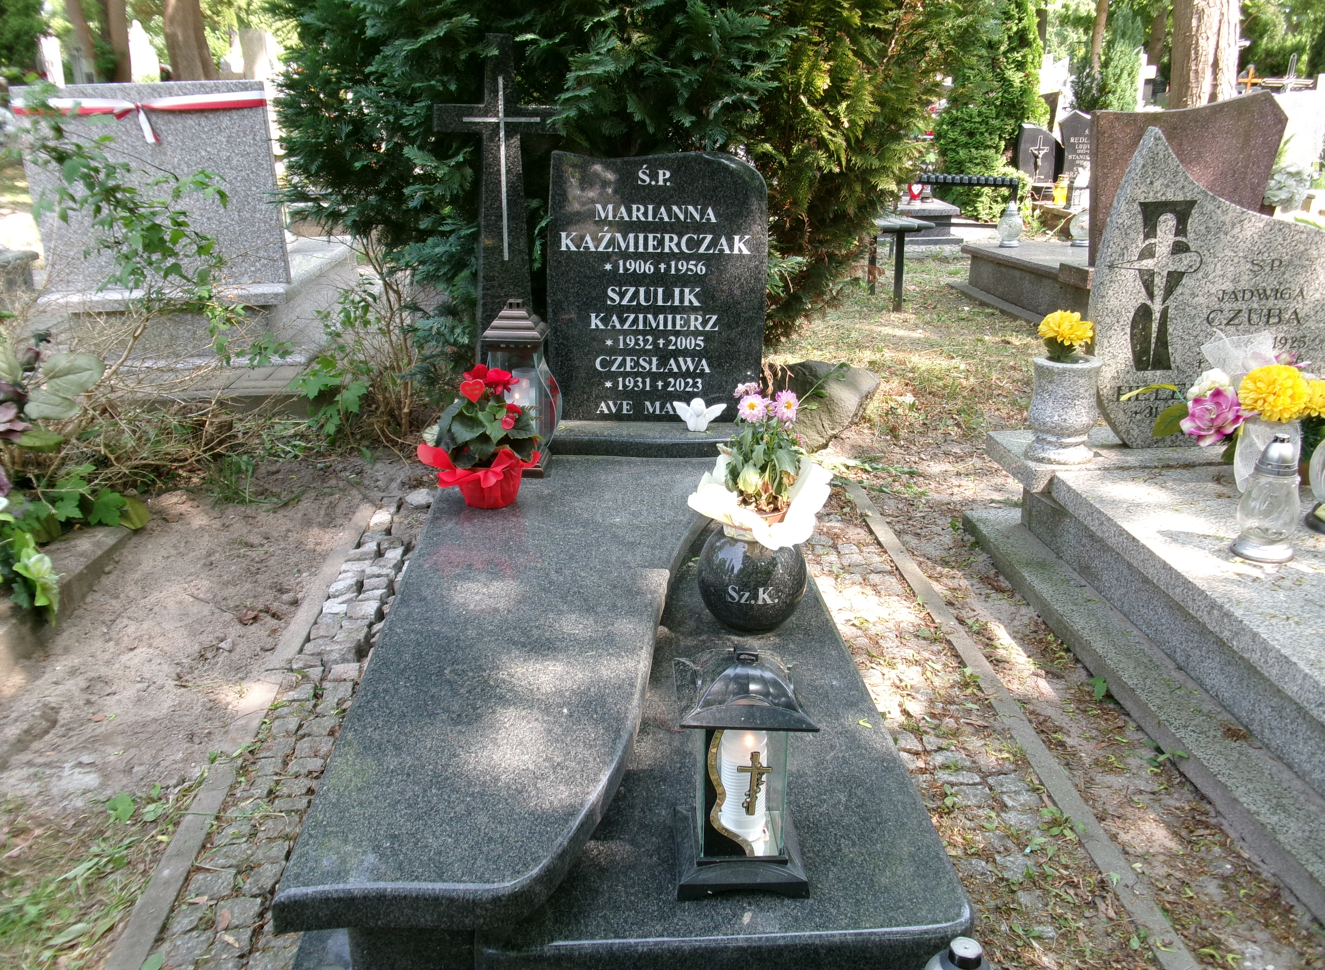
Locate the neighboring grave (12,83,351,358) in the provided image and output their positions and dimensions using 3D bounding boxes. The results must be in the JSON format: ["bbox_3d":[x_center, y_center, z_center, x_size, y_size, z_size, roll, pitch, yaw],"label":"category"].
[{"bbox_3d":[-2.427,-1.526,5.931,1.262,1.280,2.040,0,20,-4],"label":"neighboring grave"}]

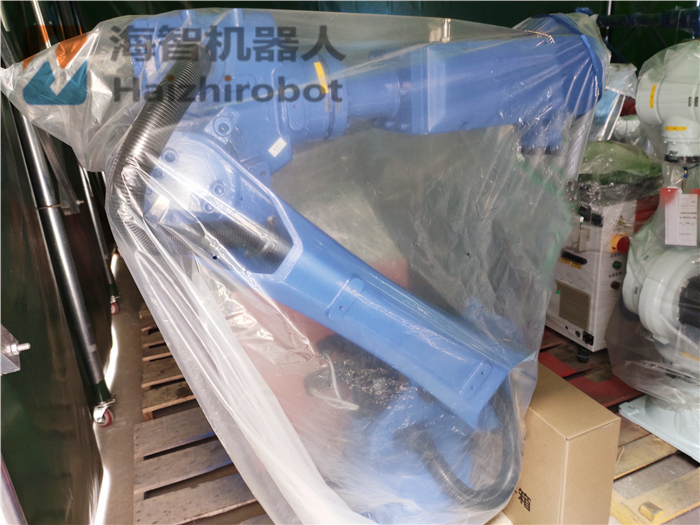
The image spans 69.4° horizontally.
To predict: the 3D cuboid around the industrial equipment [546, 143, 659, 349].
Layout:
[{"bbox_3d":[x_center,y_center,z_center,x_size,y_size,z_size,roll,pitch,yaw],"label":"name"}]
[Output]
[{"bbox_3d":[0.892,-0.063,1.855,0.226,0.719,0.289,-12,20,-19],"label":"industrial equipment"}]

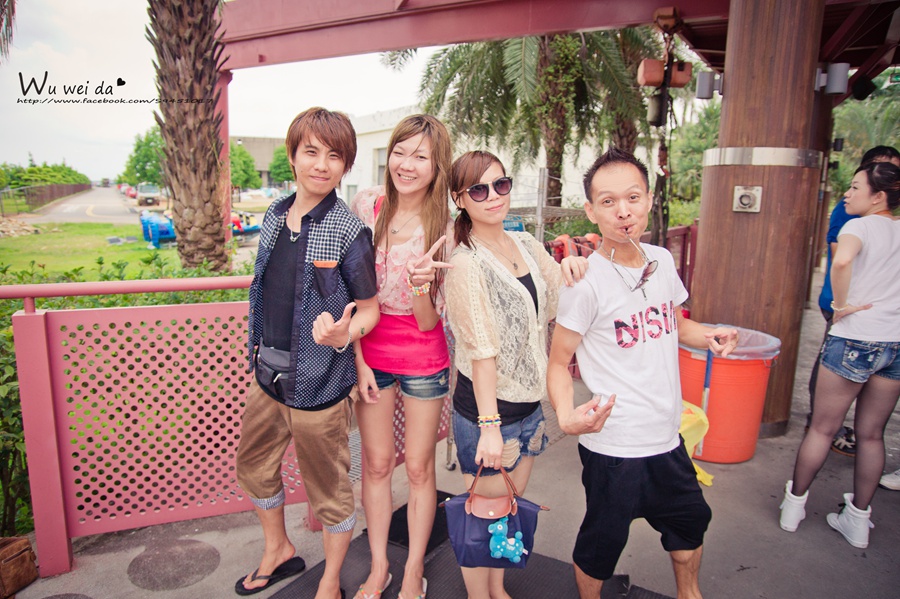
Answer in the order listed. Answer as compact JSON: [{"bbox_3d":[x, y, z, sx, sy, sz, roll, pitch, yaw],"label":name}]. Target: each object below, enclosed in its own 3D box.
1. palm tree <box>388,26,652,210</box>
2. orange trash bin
[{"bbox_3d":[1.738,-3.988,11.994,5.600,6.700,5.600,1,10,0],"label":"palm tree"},{"bbox_3d":[1.482,0.525,3.582,0.660,0.640,0.660,1,10,0],"label":"orange trash bin"}]

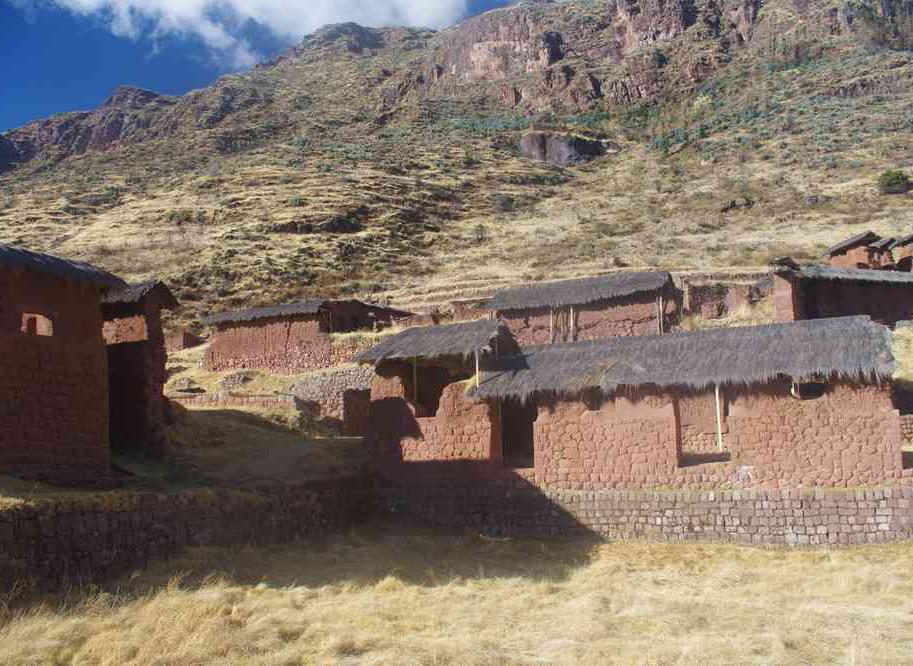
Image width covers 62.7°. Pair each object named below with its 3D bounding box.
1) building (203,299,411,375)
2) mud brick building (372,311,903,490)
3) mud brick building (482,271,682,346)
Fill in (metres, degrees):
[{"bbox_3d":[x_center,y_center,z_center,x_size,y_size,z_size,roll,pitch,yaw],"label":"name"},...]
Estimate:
[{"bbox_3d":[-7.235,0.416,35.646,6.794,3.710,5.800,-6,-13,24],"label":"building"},{"bbox_3d":[4.743,1.997,23.267,15.243,5.531,4.714,-6,-13,24],"label":"mud brick building"},{"bbox_3d":[6.638,-0.746,37.997,9.631,3.984,4.600,-5,-13,22],"label":"mud brick building"}]

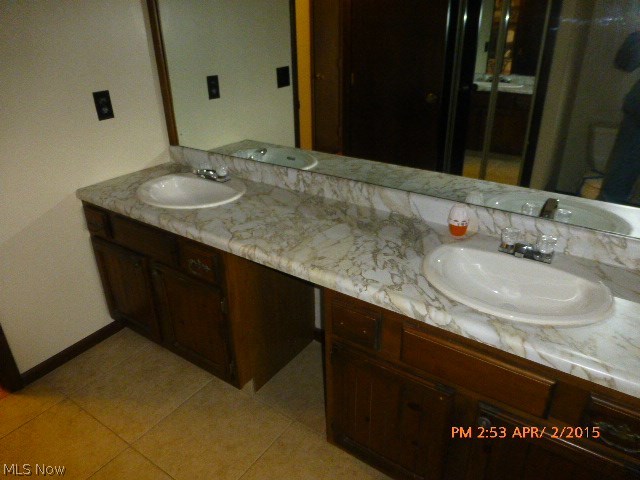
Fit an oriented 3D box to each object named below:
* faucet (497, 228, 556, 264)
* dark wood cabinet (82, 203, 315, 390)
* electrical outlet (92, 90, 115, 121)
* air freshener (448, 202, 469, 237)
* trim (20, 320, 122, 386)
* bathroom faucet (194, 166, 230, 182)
[{"bbox_3d":[0.614,0.030,1.331,0.157,0.083,0.155,16,31,31],"label":"faucet"},{"bbox_3d":[-0.556,0.166,2.146,0.903,0.746,0.550,16,31,31],"label":"dark wood cabinet"},{"bbox_3d":[-0.967,-0.604,1.994,0.009,0.119,0.073,16,31,31],"label":"electrical outlet"},{"bbox_3d":[0.469,-0.066,1.499,0.068,0.111,0.066,7,27,15],"label":"air freshener"},{"bbox_3d":[-1.180,0.535,2.183,0.014,0.064,0.535,16,31,31],"label":"trim"},{"bbox_3d":[-0.527,-0.304,2.042,0.157,0.080,0.150,16,31,31],"label":"bathroom faucet"}]

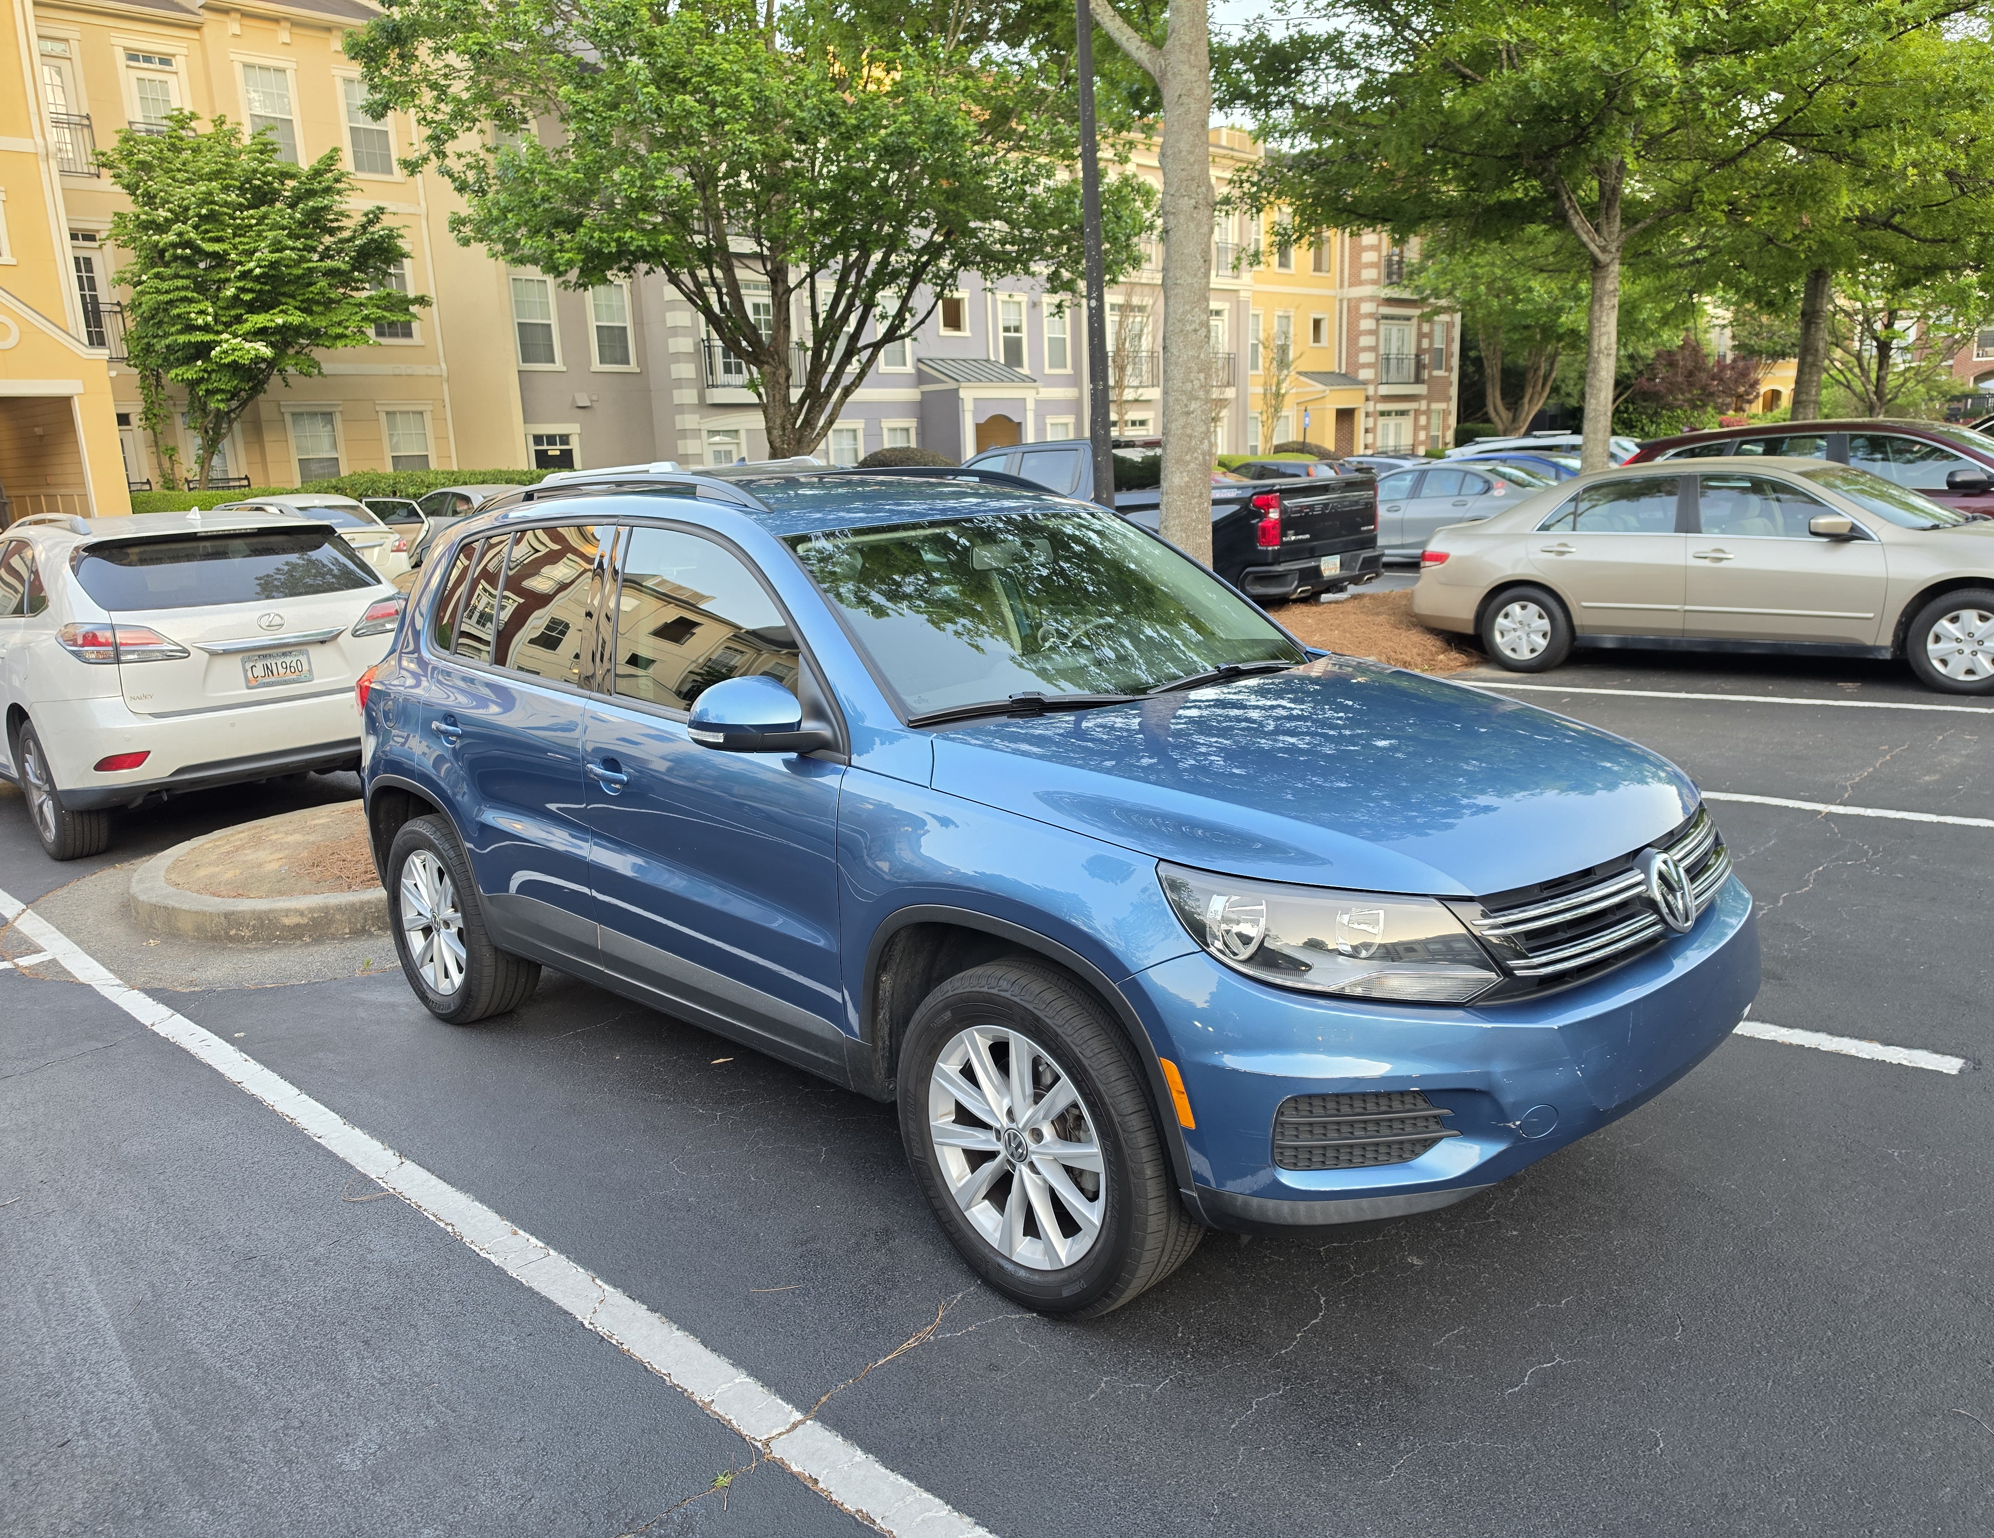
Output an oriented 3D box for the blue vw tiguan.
[{"bbox_3d":[-0.354,-0.050,4.037,4.430,1.690,1.840,7,16,44],"label":"blue vw tiguan"}]

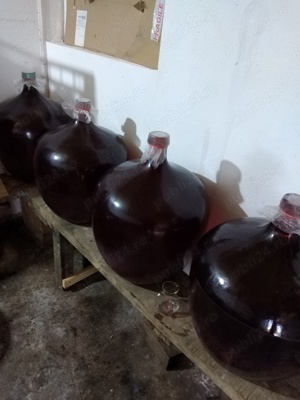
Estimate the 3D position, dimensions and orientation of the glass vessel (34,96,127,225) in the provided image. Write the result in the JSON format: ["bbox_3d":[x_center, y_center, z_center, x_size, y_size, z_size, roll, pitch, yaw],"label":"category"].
[{"bbox_3d":[-0.324,-0.191,1.458,0.457,0.583,0.457,6,34,0],"label":"glass vessel"}]

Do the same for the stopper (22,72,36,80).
[{"bbox_3d":[-0.623,-0.643,1.556,0.066,0.028,0.066,6,34,0],"label":"stopper"}]

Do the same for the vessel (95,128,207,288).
[{"bbox_3d":[0.006,0.021,1.190,0.460,0.588,0.460,6,34,0],"label":"vessel"}]

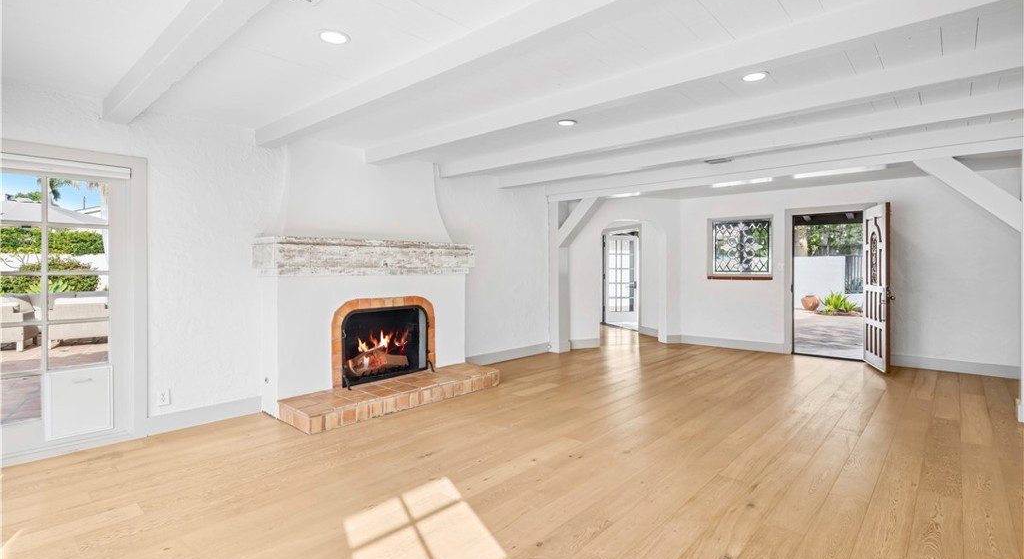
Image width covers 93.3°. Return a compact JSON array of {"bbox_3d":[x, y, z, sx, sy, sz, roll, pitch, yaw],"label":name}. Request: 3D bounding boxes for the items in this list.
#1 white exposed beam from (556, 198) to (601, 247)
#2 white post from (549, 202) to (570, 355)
[{"bbox_3d":[1.005,-0.894,7.217,0.246,0.980,0.201,-1,47,-49],"label":"white exposed beam"},{"bbox_3d":[0.725,-0.033,7.498,0.212,2.309,0.276,1,2,41],"label":"white post"}]

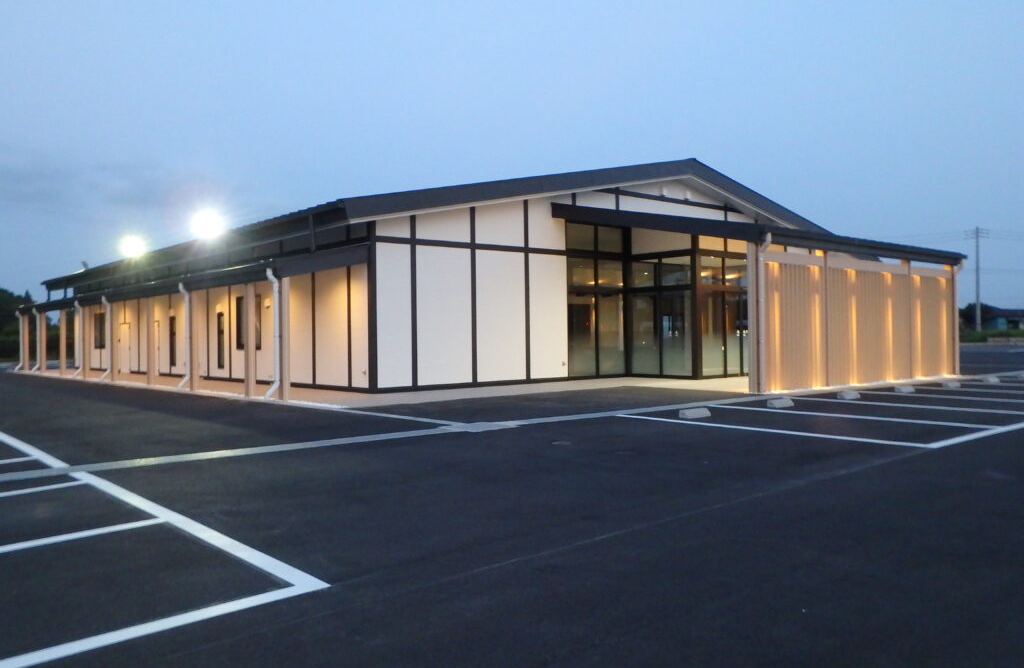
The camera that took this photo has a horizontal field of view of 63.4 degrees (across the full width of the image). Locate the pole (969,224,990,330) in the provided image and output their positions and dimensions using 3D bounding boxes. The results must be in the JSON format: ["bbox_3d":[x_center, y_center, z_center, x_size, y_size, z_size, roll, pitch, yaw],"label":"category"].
[{"bbox_3d":[46.255,-5.448,82.041,2.100,10.400,0.450,-1,0,29],"label":"pole"}]

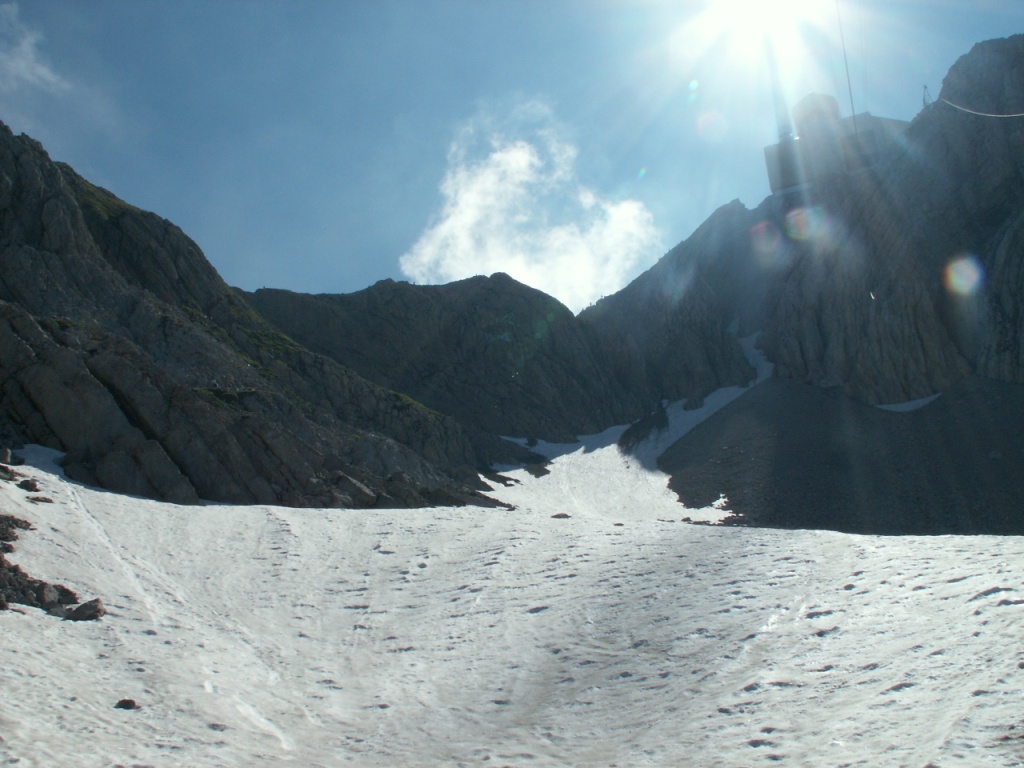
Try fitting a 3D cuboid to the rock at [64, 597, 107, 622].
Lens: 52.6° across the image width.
[{"bbox_3d":[-7.620,4.038,18.500,0.740,0.380,0.520,2,-7,-18],"label":"rock"}]

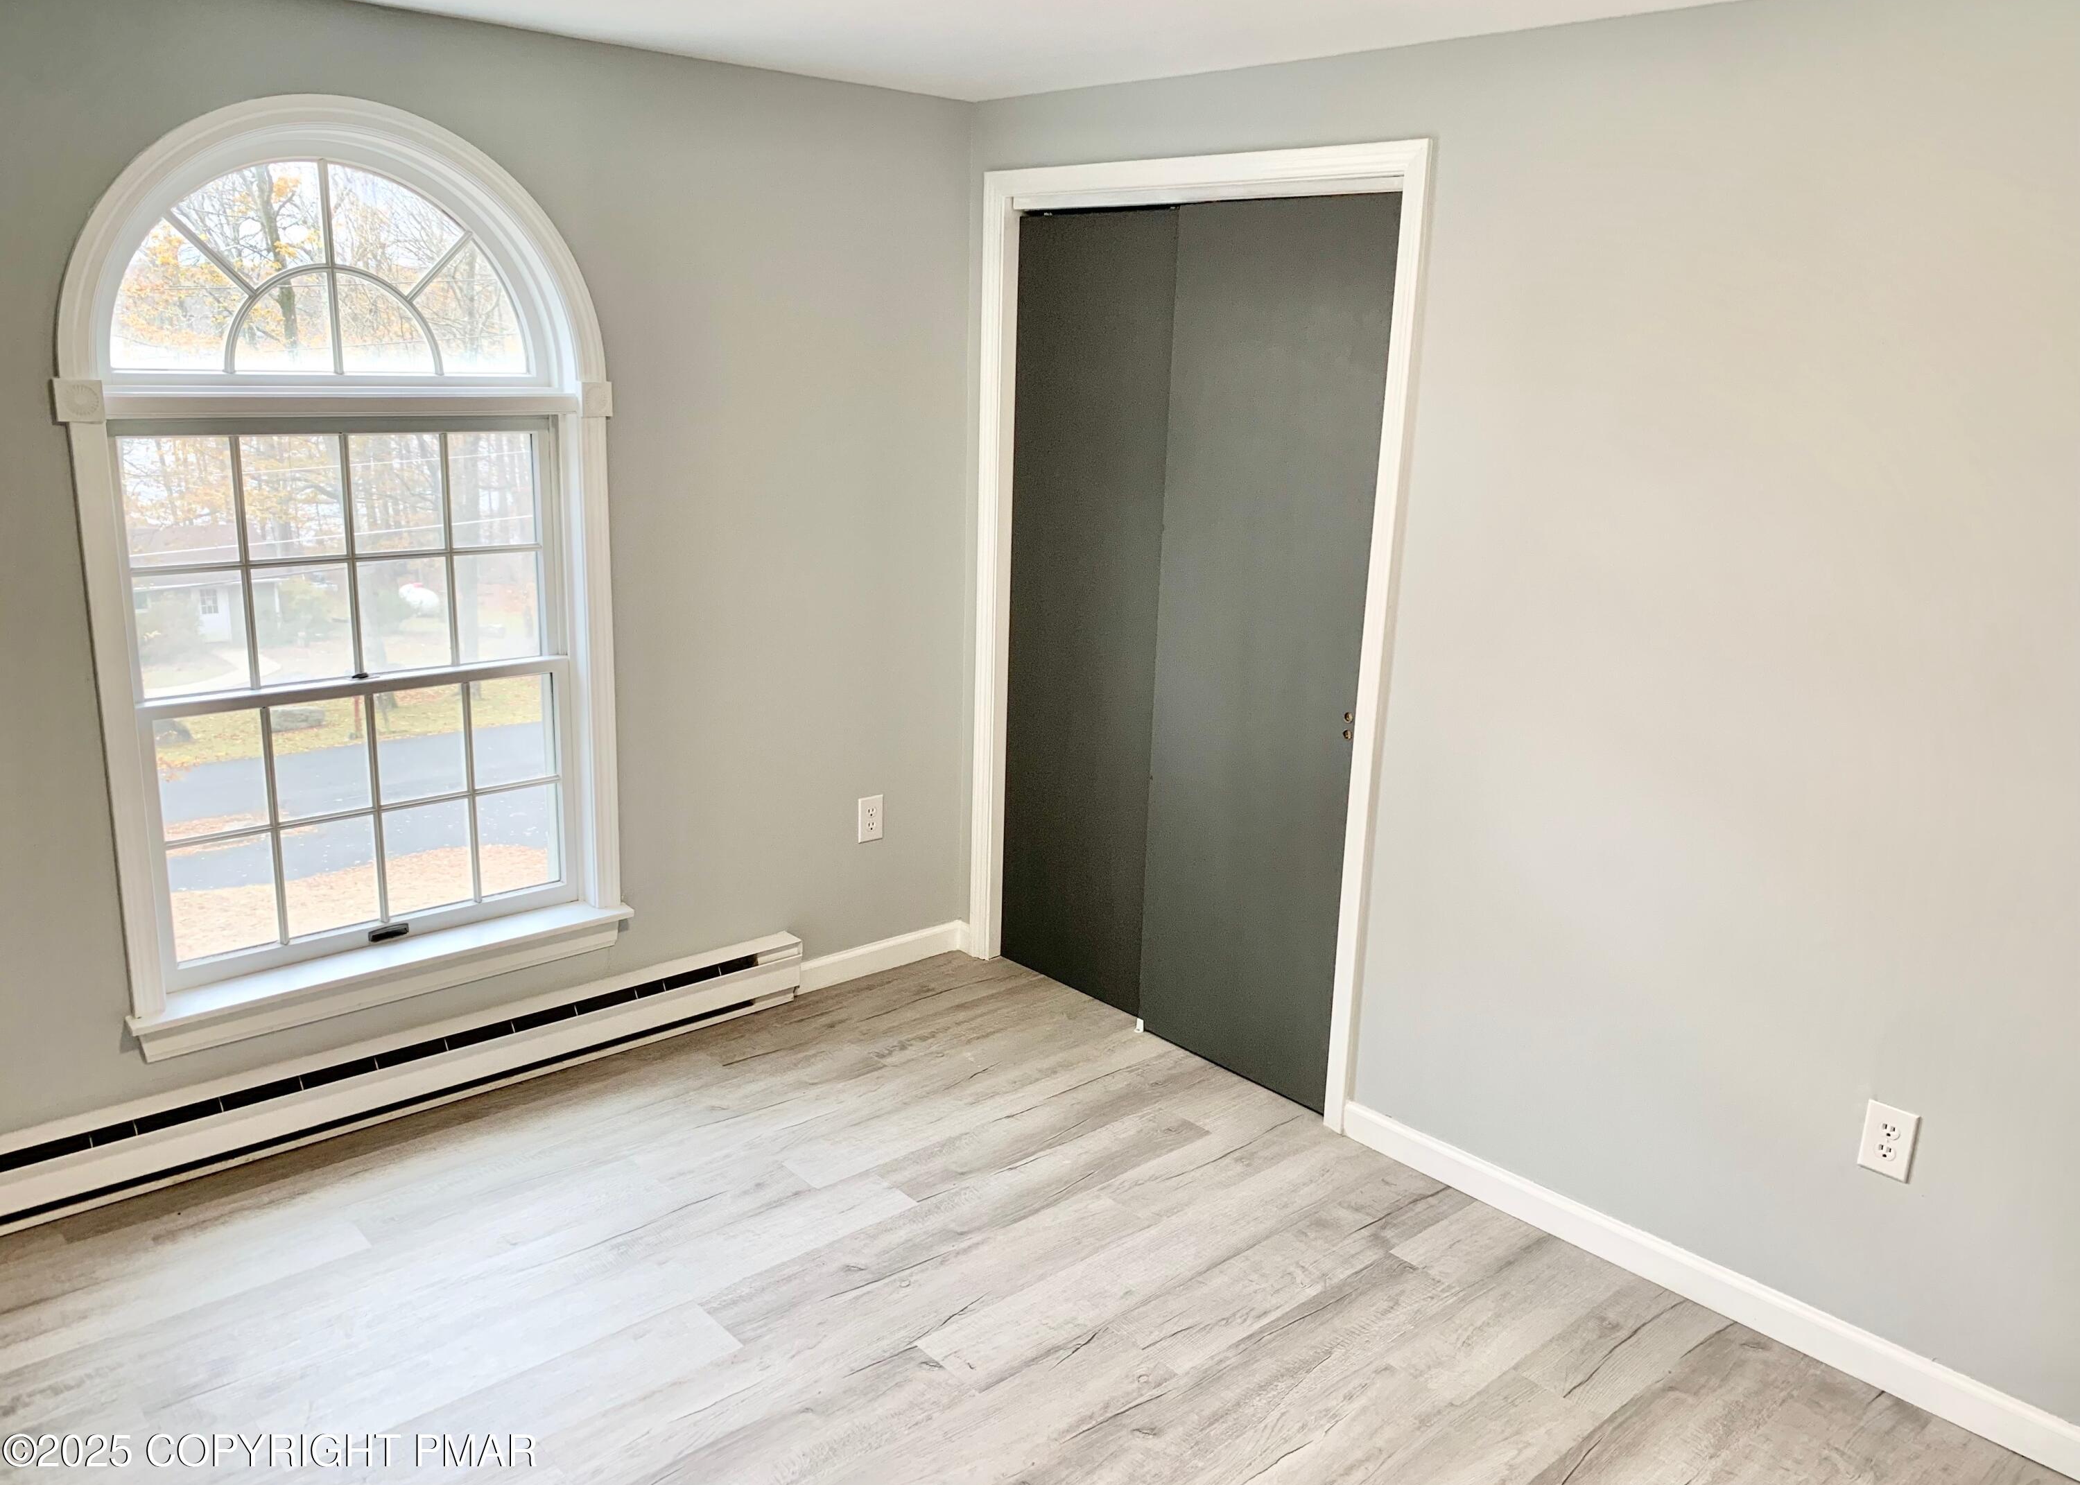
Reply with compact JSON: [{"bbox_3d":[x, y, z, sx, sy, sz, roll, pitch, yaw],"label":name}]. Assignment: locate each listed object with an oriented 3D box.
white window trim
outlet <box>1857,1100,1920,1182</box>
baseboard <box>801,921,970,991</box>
[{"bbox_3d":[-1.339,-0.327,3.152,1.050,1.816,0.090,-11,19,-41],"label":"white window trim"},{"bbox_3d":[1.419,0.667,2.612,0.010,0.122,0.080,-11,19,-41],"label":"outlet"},{"bbox_3d":[-0.451,0.592,4.275,0.572,0.088,0.018,-11,19,-41],"label":"baseboard"}]

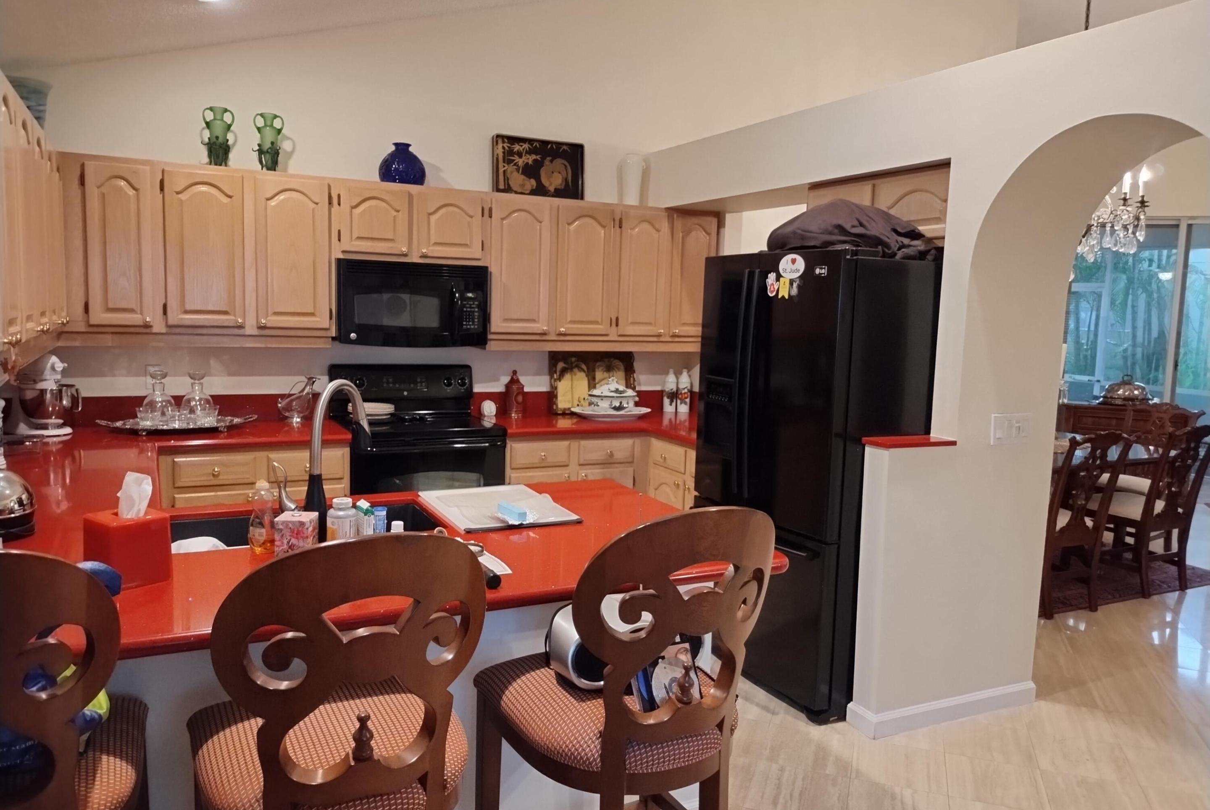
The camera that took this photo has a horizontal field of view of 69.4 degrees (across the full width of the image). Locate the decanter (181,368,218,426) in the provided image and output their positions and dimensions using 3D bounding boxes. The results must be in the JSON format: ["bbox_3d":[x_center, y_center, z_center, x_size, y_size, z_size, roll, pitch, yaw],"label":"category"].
[{"bbox_3d":[-1.956,-0.042,4.187,0.150,0.260,0.150,-1,6,-26],"label":"decanter"}]

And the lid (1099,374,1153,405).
[{"bbox_3d":[4.508,-0.140,7.544,0.360,0.245,0.410,-1,7,-26],"label":"lid"}]

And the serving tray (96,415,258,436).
[{"bbox_3d":[-1.973,0.086,4.058,0.672,0.056,0.370,-2,7,-27],"label":"serving tray"}]

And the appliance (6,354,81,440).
[{"bbox_3d":[-2.476,-0.052,3.847,0.360,0.356,0.225,2,6,2],"label":"appliance"}]

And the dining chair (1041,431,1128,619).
[{"bbox_3d":[2.417,0.600,4.746,0.560,1.000,0.590,-1,6,-26],"label":"dining chair"}]

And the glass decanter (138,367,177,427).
[{"bbox_3d":[-2.053,-0.035,4.030,0.151,0.258,0.151,-2,7,-27],"label":"glass decanter"}]

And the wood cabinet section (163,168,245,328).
[{"bbox_3d":[-1.863,-0.711,4.068,0.339,0.701,0.300,-2,7,-27],"label":"wood cabinet section"}]

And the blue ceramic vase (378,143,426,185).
[{"bbox_3d":[-1.027,-1.213,4.439,0.242,0.227,0.242,-2,7,-27],"label":"blue ceramic vase"}]

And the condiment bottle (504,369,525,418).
[{"bbox_3d":[-0.507,-0.063,4.912,0.112,0.267,0.112,1,6,-6],"label":"condiment bottle"}]

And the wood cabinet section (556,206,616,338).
[{"bbox_3d":[-0.176,-0.748,4.940,0.345,0.708,0.300,-2,7,-27],"label":"wood cabinet section"}]

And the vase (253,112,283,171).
[{"bbox_3d":[-1.592,-1.234,4.144,0.145,0.299,0.125,-2,7,-27],"label":"vase"}]

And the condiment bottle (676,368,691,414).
[{"bbox_3d":[0.490,-0.086,5.414,0.084,0.267,0.084,2,6,5],"label":"condiment bottle"}]

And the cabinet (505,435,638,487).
[{"bbox_3d":[-0.299,0.563,4.859,0.762,0.877,0.590,-2,7,-27],"label":"cabinet"}]

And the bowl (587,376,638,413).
[{"bbox_3d":[0.044,-0.056,5.056,0.301,0.211,0.235,1,6,-4],"label":"bowl"}]

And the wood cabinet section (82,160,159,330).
[{"bbox_3d":[-2.163,-0.703,3.914,0.269,0.701,0.300,-2,7,-27],"label":"wood cabinet section"}]

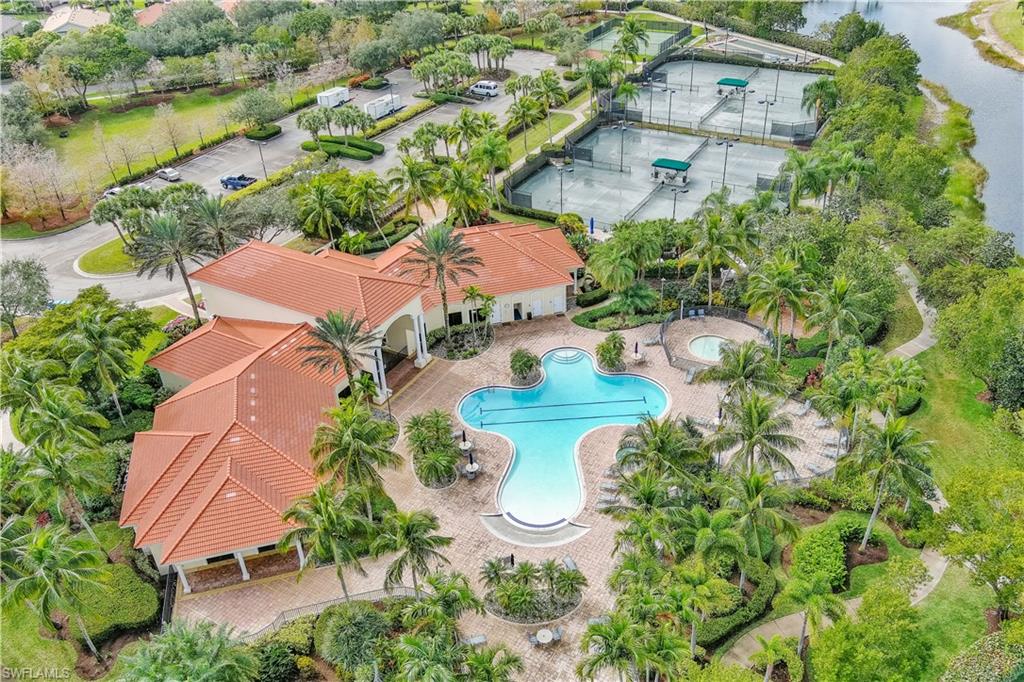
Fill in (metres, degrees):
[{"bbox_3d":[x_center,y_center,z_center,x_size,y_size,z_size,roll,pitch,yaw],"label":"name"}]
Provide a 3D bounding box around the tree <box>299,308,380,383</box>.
[{"bbox_3d":[-14.234,2.630,70.904,6.900,11.200,6.900,-3,33,0],"label":"tree"}]

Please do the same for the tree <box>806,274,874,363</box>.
[{"bbox_3d":[29.505,-1.351,75.078,6.466,9.255,6.143,12,36,21],"label":"tree"}]

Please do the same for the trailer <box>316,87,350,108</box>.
[{"bbox_3d":[-35.015,-48.285,163.553,2.500,2.600,5.900,21,40,32],"label":"trailer"}]

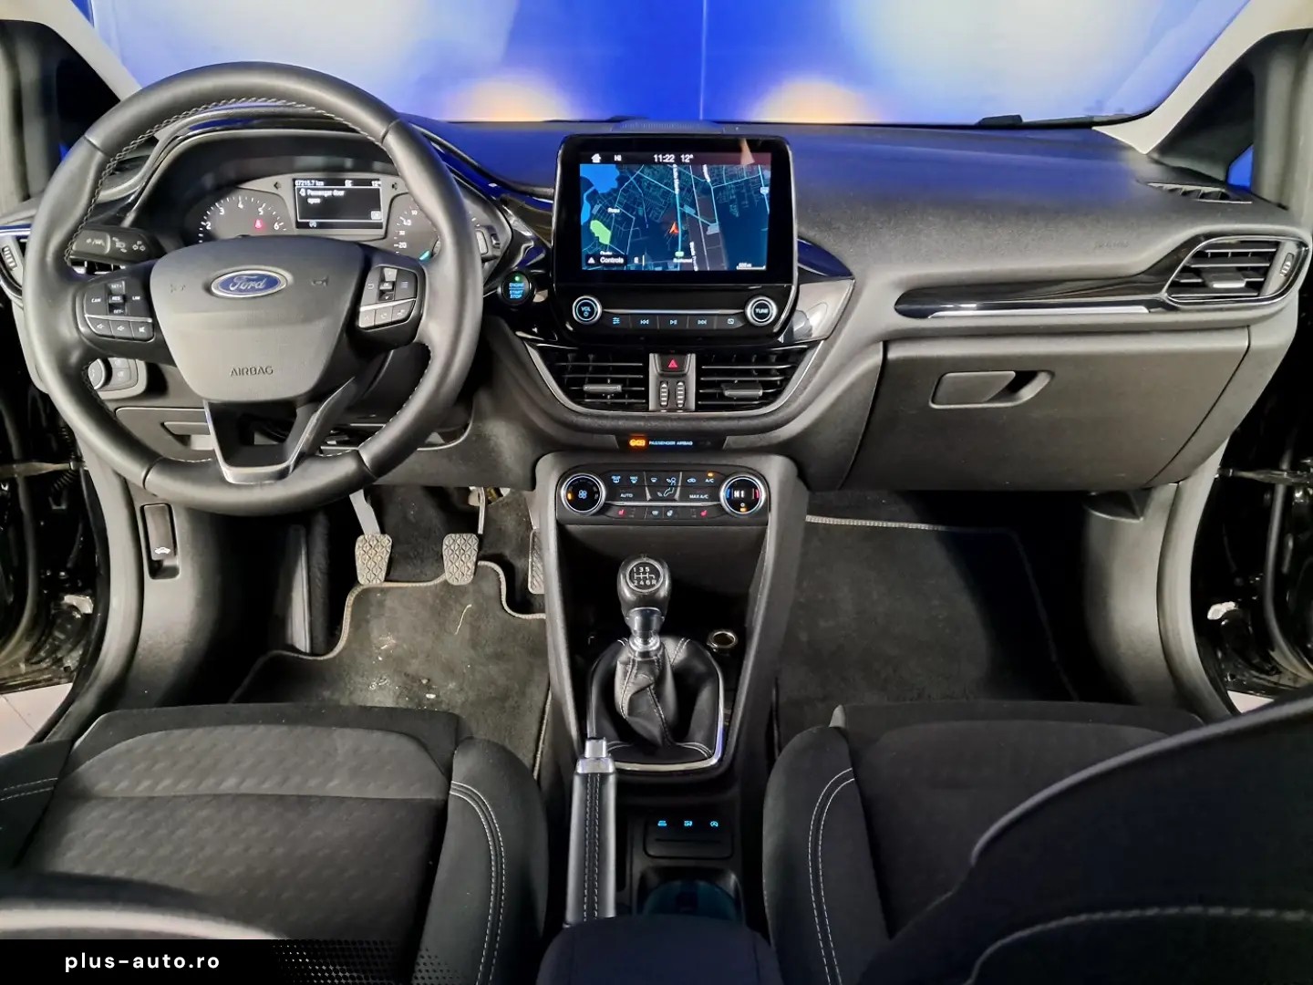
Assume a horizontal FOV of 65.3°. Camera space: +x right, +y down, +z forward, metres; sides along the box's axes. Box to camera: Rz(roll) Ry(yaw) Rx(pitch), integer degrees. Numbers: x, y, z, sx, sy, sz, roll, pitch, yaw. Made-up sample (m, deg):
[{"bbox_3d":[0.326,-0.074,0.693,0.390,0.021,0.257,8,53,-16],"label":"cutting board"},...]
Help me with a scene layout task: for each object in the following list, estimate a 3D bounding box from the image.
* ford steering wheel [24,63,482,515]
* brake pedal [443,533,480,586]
[{"bbox_3d":[-0.328,-0.165,0.860,0.370,0.370,0.095,-3,-2,0],"label":"ford steering wheel"},{"bbox_3d":[-0.270,0.093,1.420,0.050,0.071,0.025,0,-7,0],"label":"brake pedal"}]

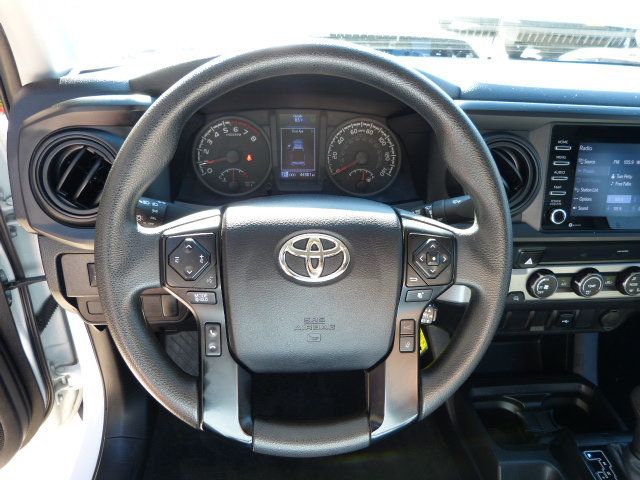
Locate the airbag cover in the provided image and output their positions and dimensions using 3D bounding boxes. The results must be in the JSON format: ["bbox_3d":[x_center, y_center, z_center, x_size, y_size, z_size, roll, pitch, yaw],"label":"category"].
[{"bbox_3d":[-0.008,0.042,0.456,0.170,0.166,0.050,0,7,-9],"label":"airbag cover"}]

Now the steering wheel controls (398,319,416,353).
[{"bbox_3d":[0.088,0.096,0.463,0.018,0.034,0.011,0,7,-9],"label":"steering wheel controls"}]

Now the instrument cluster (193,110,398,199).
[{"bbox_3d":[-0.030,-0.111,0.600,0.272,0.112,0.045,0,9,-9],"label":"instrument cluster"}]

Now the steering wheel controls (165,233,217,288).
[{"bbox_3d":[-0.118,0.019,0.422,0.047,0.051,0.018,0,7,-9],"label":"steering wheel controls"}]

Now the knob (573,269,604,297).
[{"bbox_3d":[0.325,0.051,0.560,0.034,0.034,0.017,0,14,-9],"label":"knob"}]

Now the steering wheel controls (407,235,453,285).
[{"bbox_3d":[0.110,0.020,0.457,0.046,0.051,0.018,0,7,-9],"label":"steering wheel controls"}]

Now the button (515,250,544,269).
[{"bbox_3d":[0.251,0.023,0.553,0.034,0.021,0.013,0,14,-9],"label":"button"}]

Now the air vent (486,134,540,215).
[{"bbox_3d":[0.210,-0.077,0.553,0.099,0.099,0.035,0,16,-9],"label":"air vent"}]

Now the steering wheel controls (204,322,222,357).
[{"bbox_3d":[-0.100,0.093,0.434,0.018,0.034,0.011,0,7,-9],"label":"steering wheel controls"}]

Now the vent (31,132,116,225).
[{"bbox_3d":[-0.245,-0.064,0.476,0.099,0.099,0.035,-1,17,-14],"label":"vent"}]

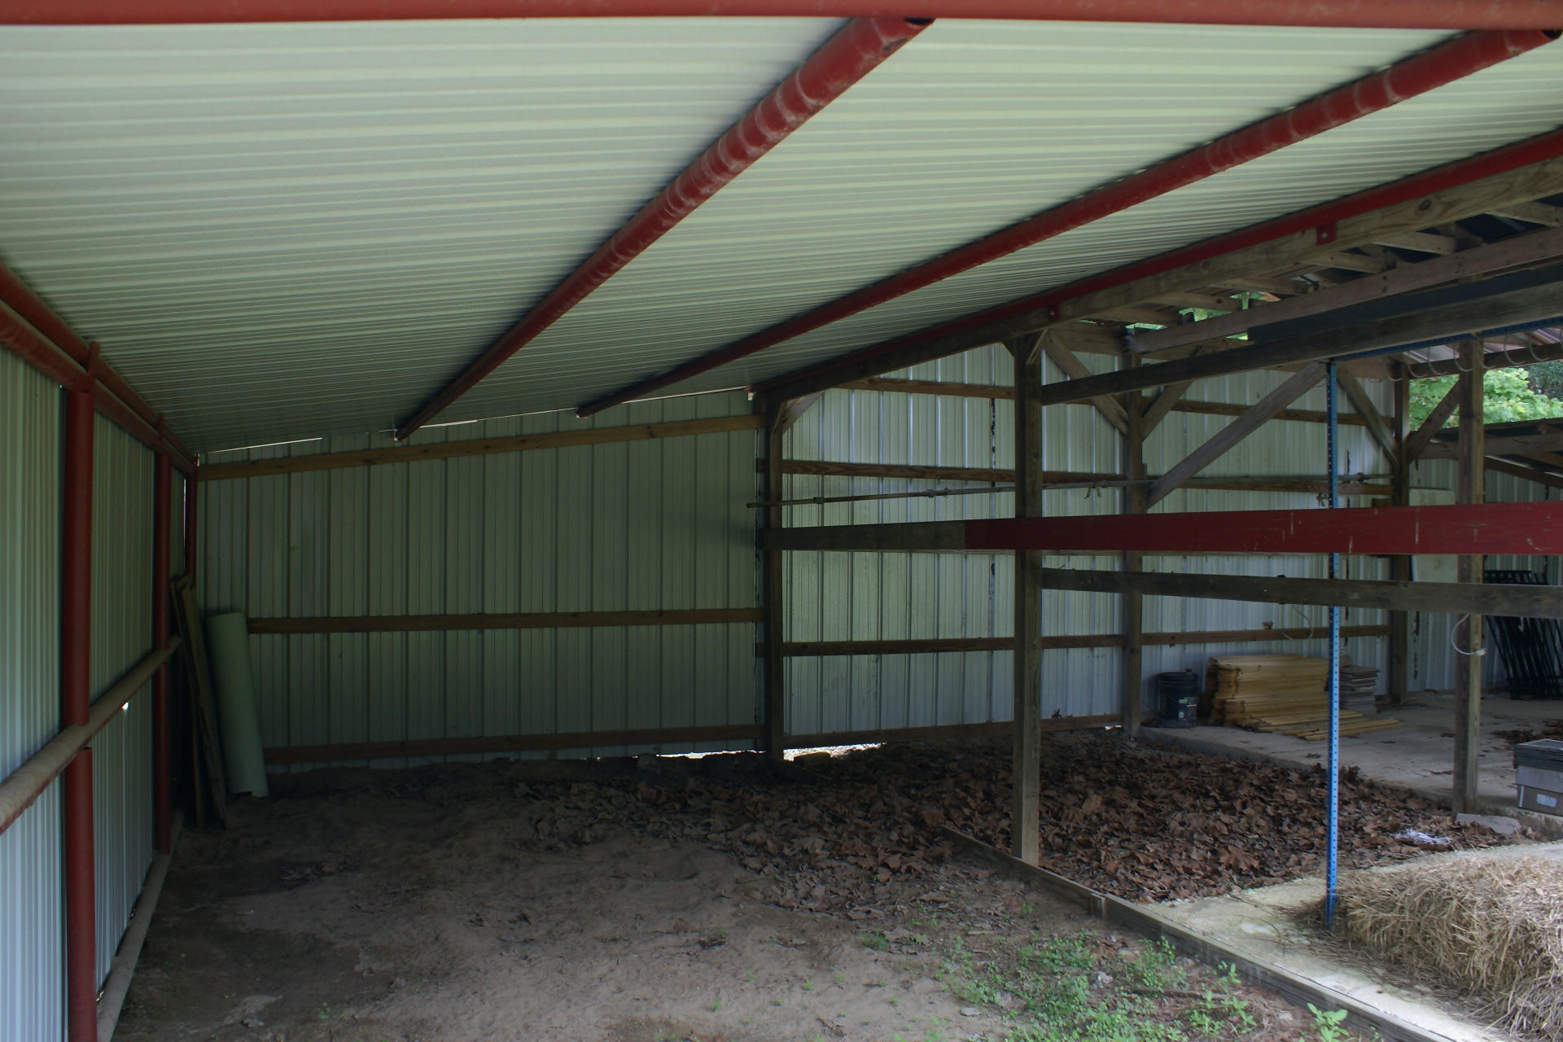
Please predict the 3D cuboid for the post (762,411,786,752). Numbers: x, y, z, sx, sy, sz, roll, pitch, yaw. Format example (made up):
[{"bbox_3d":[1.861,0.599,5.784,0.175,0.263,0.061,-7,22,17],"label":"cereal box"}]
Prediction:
[{"bbox_3d":[-0.053,0.394,7.800,0.095,2.366,0.095,0,0,-21],"label":"post"}]

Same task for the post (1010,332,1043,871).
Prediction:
[{"bbox_3d":[1.093,0.355,5.200,0.092,2.347,0.092,0,0,-21],"label":"post"}]

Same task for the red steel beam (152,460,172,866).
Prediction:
[{"bbox_3d":[-2.612,0.560,4.950,0.063,1.697,0.063,0,0,-21],"label":"red steel beam"}]

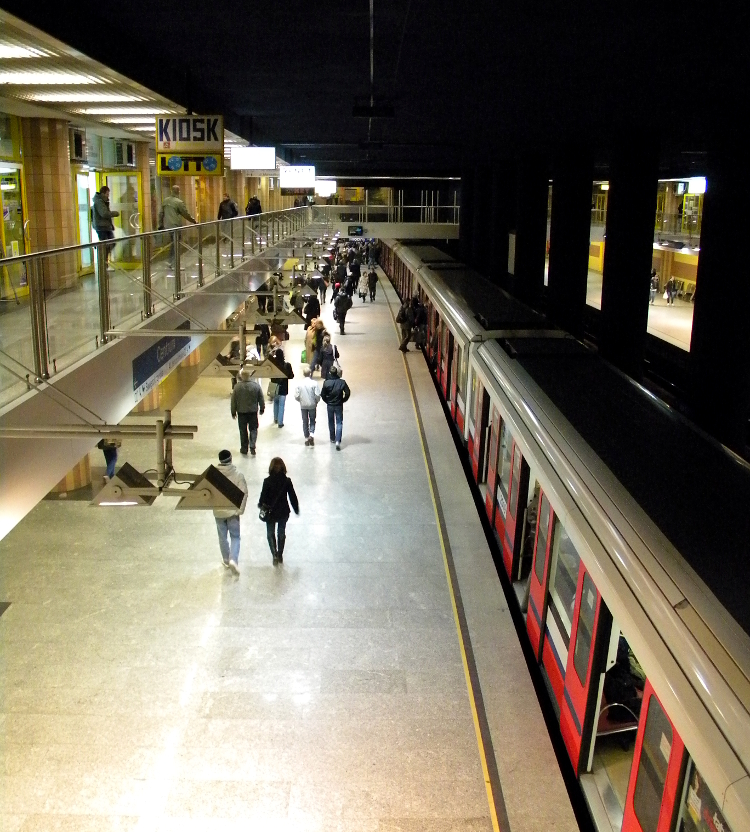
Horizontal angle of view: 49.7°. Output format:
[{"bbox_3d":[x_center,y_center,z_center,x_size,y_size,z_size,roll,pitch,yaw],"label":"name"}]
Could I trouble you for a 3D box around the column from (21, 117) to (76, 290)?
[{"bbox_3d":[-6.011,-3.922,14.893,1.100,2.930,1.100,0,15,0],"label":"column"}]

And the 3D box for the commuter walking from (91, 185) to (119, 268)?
[{"bbox_3d":[-5.998,-4.150,17.938,0.600,1.780,0.550,0,15,-2],"label":"commuter walking"}]

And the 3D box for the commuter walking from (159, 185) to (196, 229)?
[{"bbox_3d":[-4.403,-4.186,18.032,0.750,1.790,0.600,13,20,40],"label":"commuter walking"}]

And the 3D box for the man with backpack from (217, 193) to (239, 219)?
[{"bbox_3d":[-5.350,-7.195,29.338,0.700,1.740,0.480,7,17,24],"label":"man with backpack"}]

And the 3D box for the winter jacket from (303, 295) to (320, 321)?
[{"bbox_3d":[-2.410,-4.041,30.704,0.600,0.900,0.420,0,15,0],"label":"winter jacket"}]

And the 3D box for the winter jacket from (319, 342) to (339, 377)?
[{"bbox_3d":[-1.255,-1.575,21.840,0.580,0.920,0.420,1,15,3],"label":"winter jacket"}]

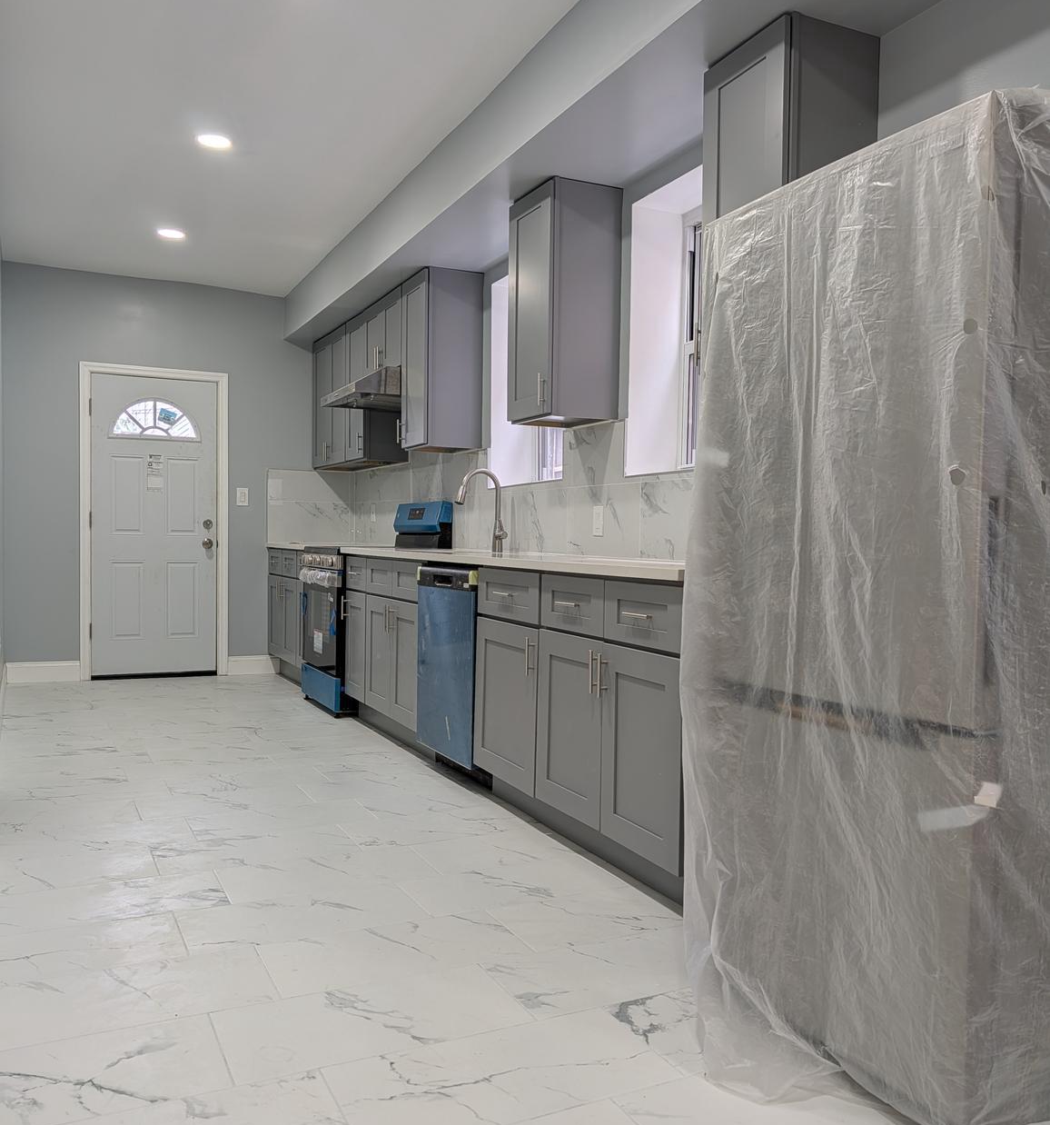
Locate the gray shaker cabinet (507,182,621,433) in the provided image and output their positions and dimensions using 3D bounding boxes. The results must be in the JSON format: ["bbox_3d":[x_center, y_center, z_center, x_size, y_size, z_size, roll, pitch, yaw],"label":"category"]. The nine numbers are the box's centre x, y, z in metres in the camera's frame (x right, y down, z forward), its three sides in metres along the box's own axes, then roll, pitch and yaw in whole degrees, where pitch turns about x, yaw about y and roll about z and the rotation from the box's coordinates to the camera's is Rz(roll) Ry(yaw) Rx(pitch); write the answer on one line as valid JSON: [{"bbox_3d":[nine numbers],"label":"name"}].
[{"bbox_3d":[0.160,-1.058,4.045,0.320,0.914,0.407,0,2,-26],"label":"gray shaker cabinet"}]

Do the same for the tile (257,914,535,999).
[{"bbox_3d":[-0.313,0.943,2.344,0.605,0.014,0.298,0,2,-26],"label":"tile"}]

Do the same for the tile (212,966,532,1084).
[{"bbox_3d":[-0.320,0.957,2.028,0.606,0.010,0.298,0,2,-26],"label":"tile"}]

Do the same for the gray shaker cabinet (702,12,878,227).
[{"bbox_3d":[0.744,-0.985,2.777,0.320,0.905,0.360,0,2,-26],"label":"gray shaker cabinet"}]

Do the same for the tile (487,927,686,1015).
[{"bbox_3d":[0.227,0.954,2.274,0.605,0.014,0.298,0,2,-26],"label":"tile"}]

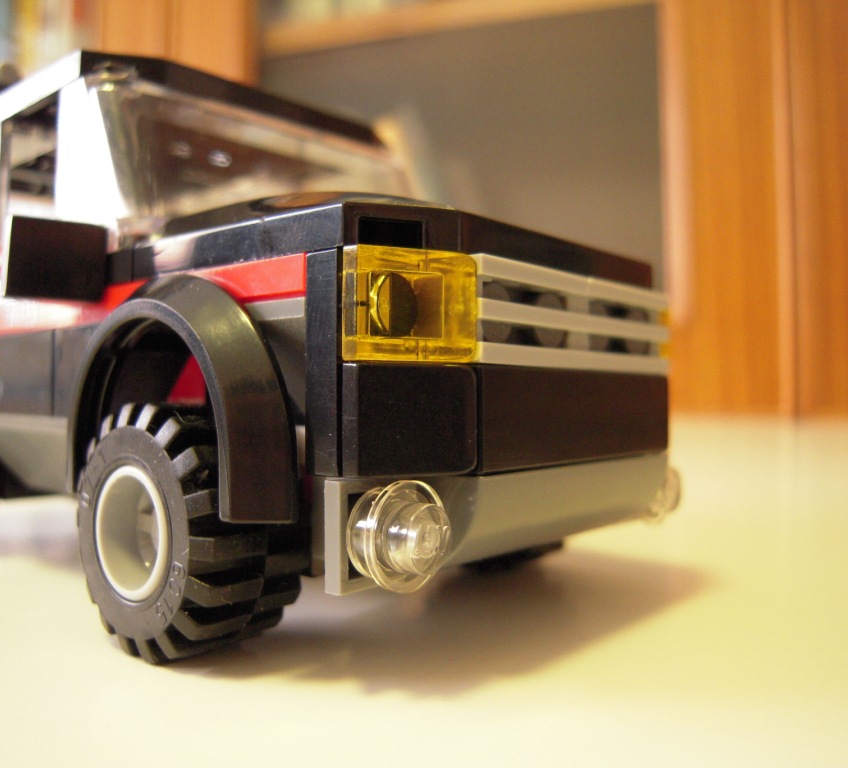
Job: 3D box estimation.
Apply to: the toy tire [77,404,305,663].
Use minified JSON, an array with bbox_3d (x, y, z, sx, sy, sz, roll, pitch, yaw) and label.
[{"bbox_3d":[-0.020,0.012,0.071,0.021,0.021,0.012,-1,-2,41],"label":"toy tire"}]

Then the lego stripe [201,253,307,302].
[{"bbox_3d":[-0.013,-0.008,0.067,0.014,0.003,0.004,-1,-2,41],"label":"lego stripe"}]

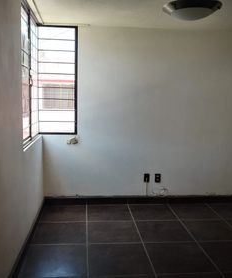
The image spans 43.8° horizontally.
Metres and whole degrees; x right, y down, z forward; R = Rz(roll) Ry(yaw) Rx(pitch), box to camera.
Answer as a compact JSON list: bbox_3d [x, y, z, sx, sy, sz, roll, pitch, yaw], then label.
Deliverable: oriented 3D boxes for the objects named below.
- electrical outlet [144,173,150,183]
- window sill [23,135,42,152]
[{"bbox_3d":[0.422,0.536,3.962,0.072,0.116,0.012,1,7,-6],"label":"electrical outlet"},{"bbox_3d":[-0.924,0.035,3.177,0.080,0.040,1.170,1,7,-6],"label":"window sill"}]

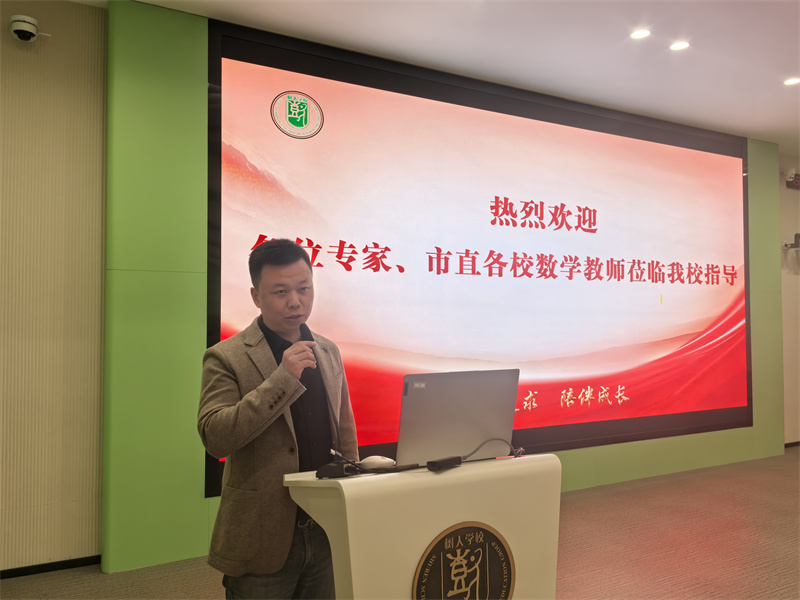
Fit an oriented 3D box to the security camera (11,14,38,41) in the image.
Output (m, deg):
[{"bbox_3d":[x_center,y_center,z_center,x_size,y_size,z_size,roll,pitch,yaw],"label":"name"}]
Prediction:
[{"bbox_3d":[-2.123,-1.532,3.530,0.130,0.105,0.130,1,-2,-30],"label":"security camera"}]

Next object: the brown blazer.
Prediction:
[{"bbox_3d":[-0.336,0.395,1.740,0.480,0.700,0.340,1,-2,-38],"label":"brown blazer"}]

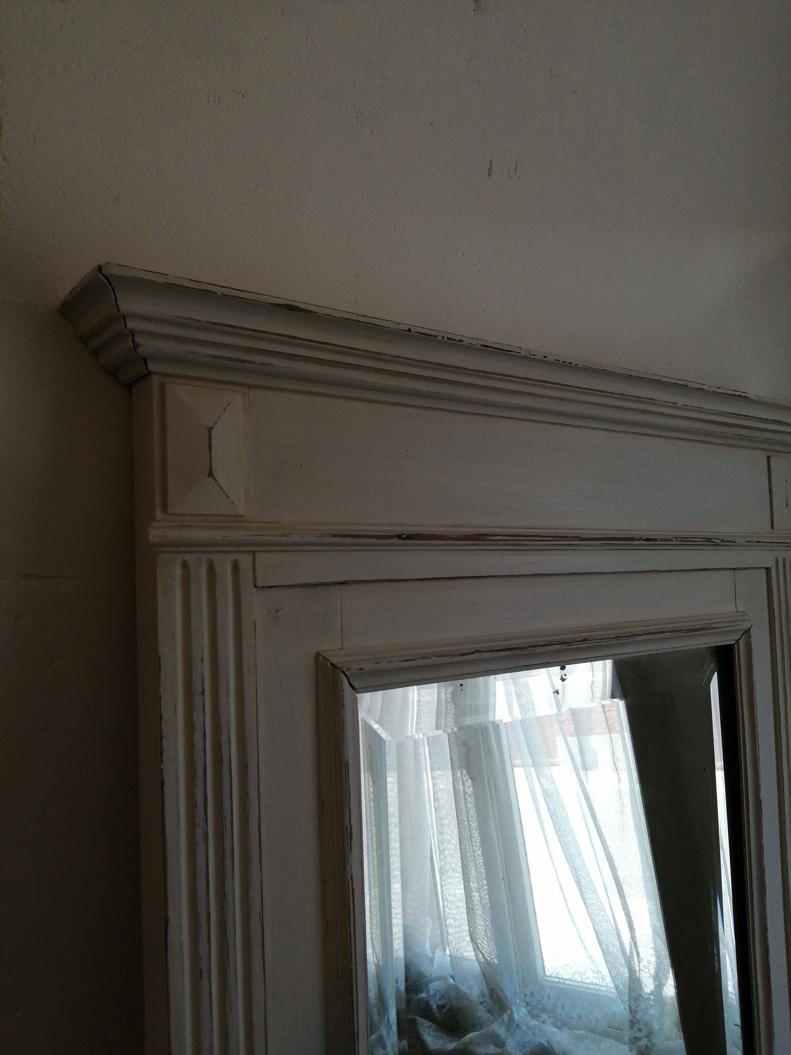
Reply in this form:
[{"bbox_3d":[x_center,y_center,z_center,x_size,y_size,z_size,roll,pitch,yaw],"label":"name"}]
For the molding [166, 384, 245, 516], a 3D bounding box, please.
[{"bbox_3d":[-0.152,-0.062,0.638,0.065,0.103,0.015,1,-4,-36],"label":"molding"}]

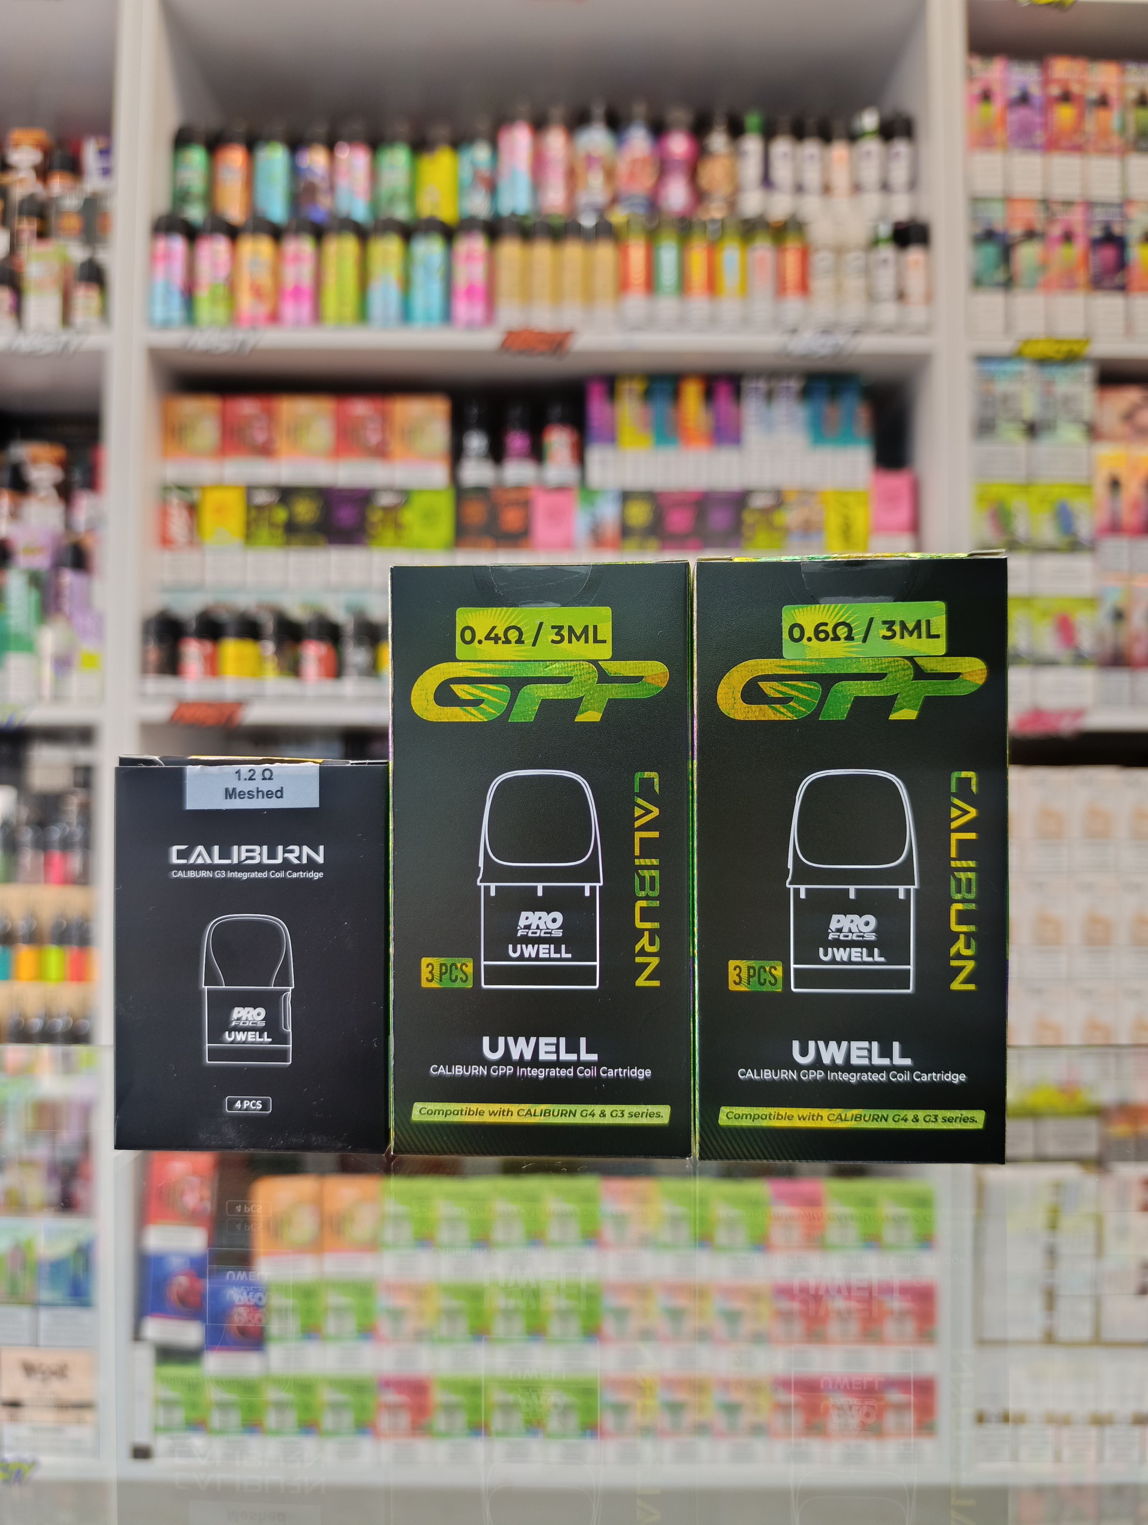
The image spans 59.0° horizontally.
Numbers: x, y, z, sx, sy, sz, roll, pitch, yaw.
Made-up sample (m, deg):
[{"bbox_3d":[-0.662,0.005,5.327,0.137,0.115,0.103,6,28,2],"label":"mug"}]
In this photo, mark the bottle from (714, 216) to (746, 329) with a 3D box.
[{"bbox_3d":[0.138,-0.428,0.900,0.028,0.105,0.028,0,-2,0],"label":"bottle"}]

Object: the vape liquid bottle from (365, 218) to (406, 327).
[{"bbox_3d":[-0.188,-0.481,1.008,0.038,0.114,0.038,0,-2,0],"label":"vape liquid bottle"}]

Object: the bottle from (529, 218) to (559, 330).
[{"bbox_3d":[-0.029,-0.480,1.005,0.030,0.114,0.030,0,-2,0],"label":"bottle"}]

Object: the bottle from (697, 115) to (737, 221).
[{"bbox_3d":[0.141,-0.589,1.005,0.038,0.110,0.038,0,-1,0],"label":"bottle"}]

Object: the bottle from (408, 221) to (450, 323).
[{"bbox_3d":[-0.135,-0.454,0.940,0.037,0.100,0.037,0,-1,0],"label":"bottle"}]

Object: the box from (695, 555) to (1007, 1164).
[{"bbox_3d":[0.060,0.021,0.229,0.066,0.130,0.021,0,-1,3],"label":"box"}]

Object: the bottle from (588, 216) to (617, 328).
[{"bbox_3d":[0.027,-0.454,0.940,0.029,0.104,0.029,0,-1,0],"label":"bottle"}]

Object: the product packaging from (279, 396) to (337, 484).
[{"bbox_3d":[-0.255,-0.309,0.989,0.056,0.087,0.027,0,-1,0],"label":"product packaging"}]

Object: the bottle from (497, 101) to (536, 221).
[{"bbox_3d":[-0.054,-0.558,0.957,0.035,0.112,0.035,0,-2,0],"label":"bottle"}]

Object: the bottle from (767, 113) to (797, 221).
[{"bbox_3d":[0.215,-0.610,1.048,0.030,0.113,0.030,0,-2,0],"label":"bottle"}]

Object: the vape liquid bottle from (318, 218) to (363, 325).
[{"bbox_3d":[-0.211,-0.431,0.917,0.037,0.109,0.037,0,-2,0],"label":"vape liquid bottle"}]

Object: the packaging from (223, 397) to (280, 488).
[{"bbox_3d":[-0.299,-0.292,0.940,0.051,0.083,0.030,0,-2,0],"label":"packaging"}]

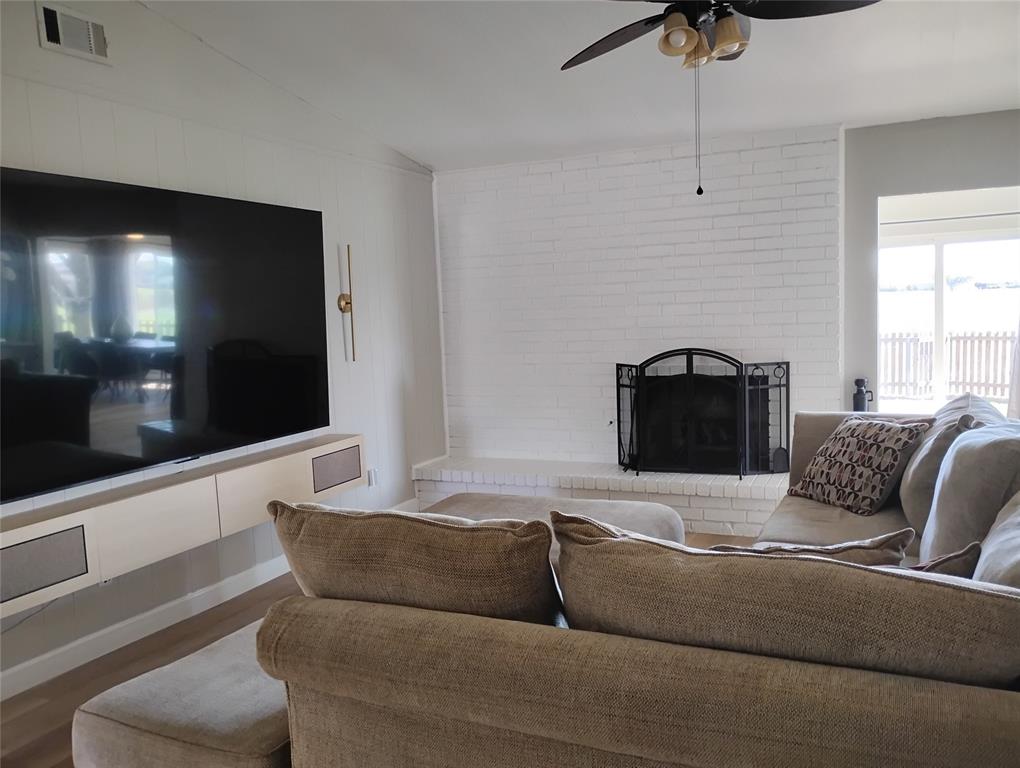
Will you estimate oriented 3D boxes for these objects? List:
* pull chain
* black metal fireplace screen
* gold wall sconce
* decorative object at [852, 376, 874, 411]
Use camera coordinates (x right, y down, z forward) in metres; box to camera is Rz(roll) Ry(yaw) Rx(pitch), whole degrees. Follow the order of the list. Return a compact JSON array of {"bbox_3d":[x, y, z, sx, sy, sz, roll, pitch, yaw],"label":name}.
[{"bbox_3d":[0.670,-0.923,2.927,0.026,0.500,0.023,0,6,26],"label":"pull chain"},{"bbox_3d":[1.160,0.173,5.197,1.100,0.790,0.300,0,6,26],"label":"black metal fireplace screen"},{"bbox_3d":[-1.004,-0.493,5.089,0.070,0.715,0.120,0,6,26],"label":"gold wall sconce"},{"bbox_3d":[2.020,0.090,4.733,0.105,0.240,0.078,0,6,26],"label":"decorative object"}]

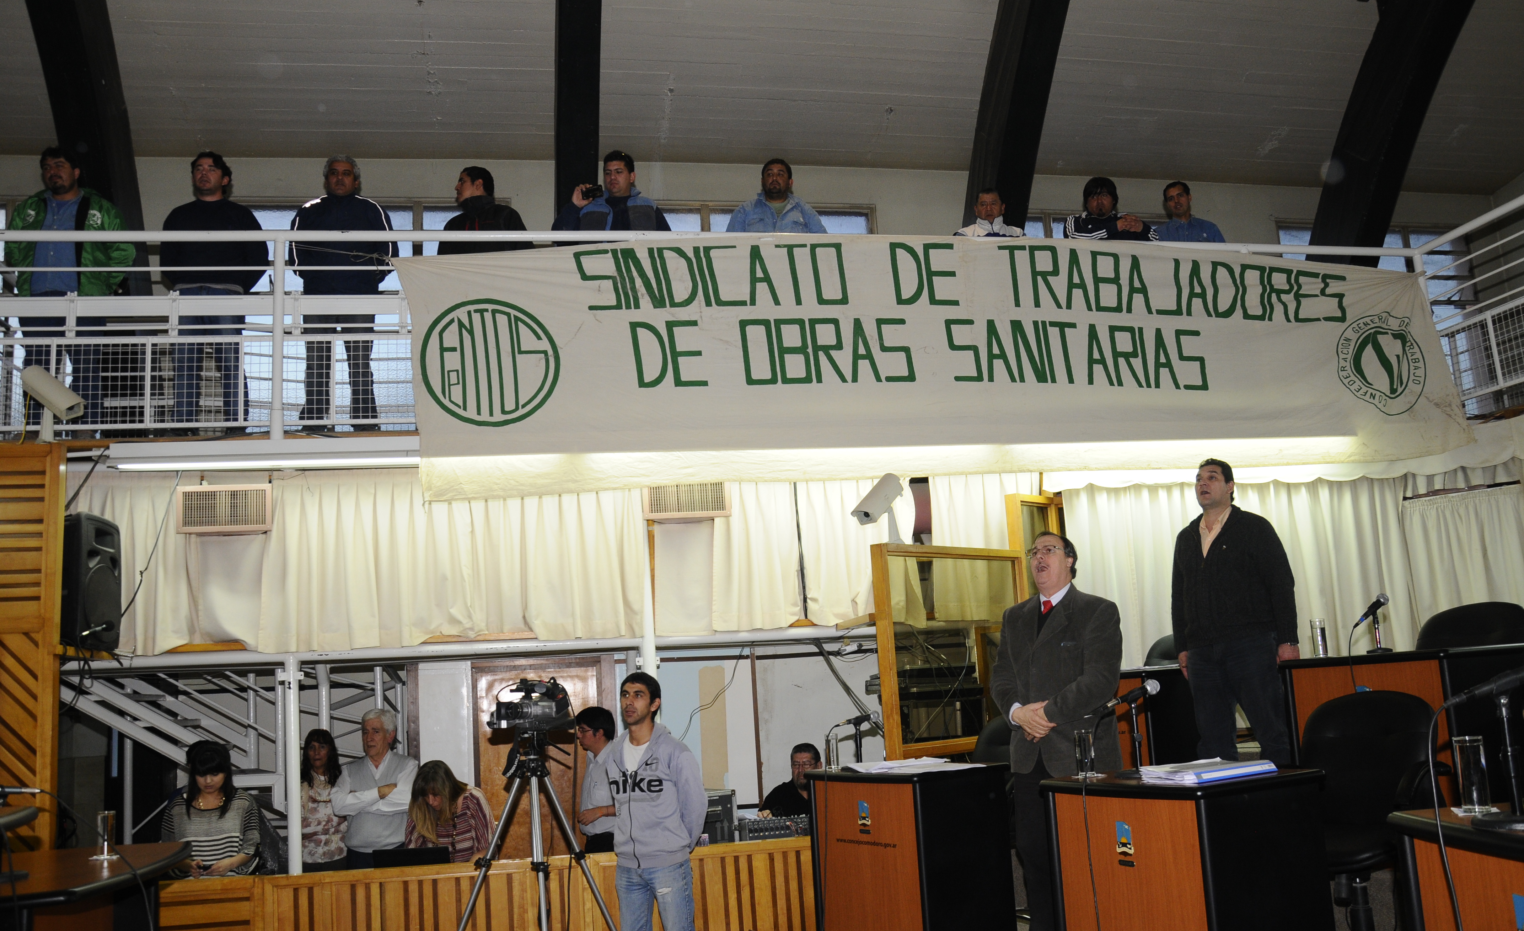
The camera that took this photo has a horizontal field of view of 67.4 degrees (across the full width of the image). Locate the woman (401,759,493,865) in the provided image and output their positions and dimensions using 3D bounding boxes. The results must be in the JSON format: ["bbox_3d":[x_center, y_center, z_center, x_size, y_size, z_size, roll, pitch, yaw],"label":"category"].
[{"bbox_3d":[-1.528,2.085,5.554,0.480,1.270,0.620,-2,-9,-3],"label":"woman"}]

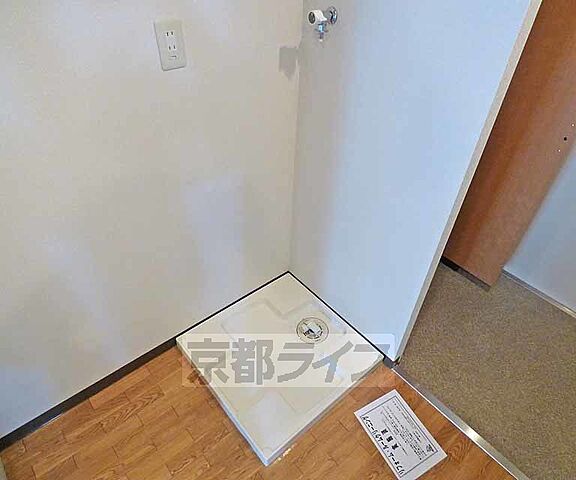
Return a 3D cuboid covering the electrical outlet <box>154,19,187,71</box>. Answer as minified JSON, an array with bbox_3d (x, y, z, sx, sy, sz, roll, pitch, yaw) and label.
[{"bbox_3d":[-0.329,-0.548,0.976,0.074,0.120,0.010,-27,46,-32],"label":"electrical outlet"}]

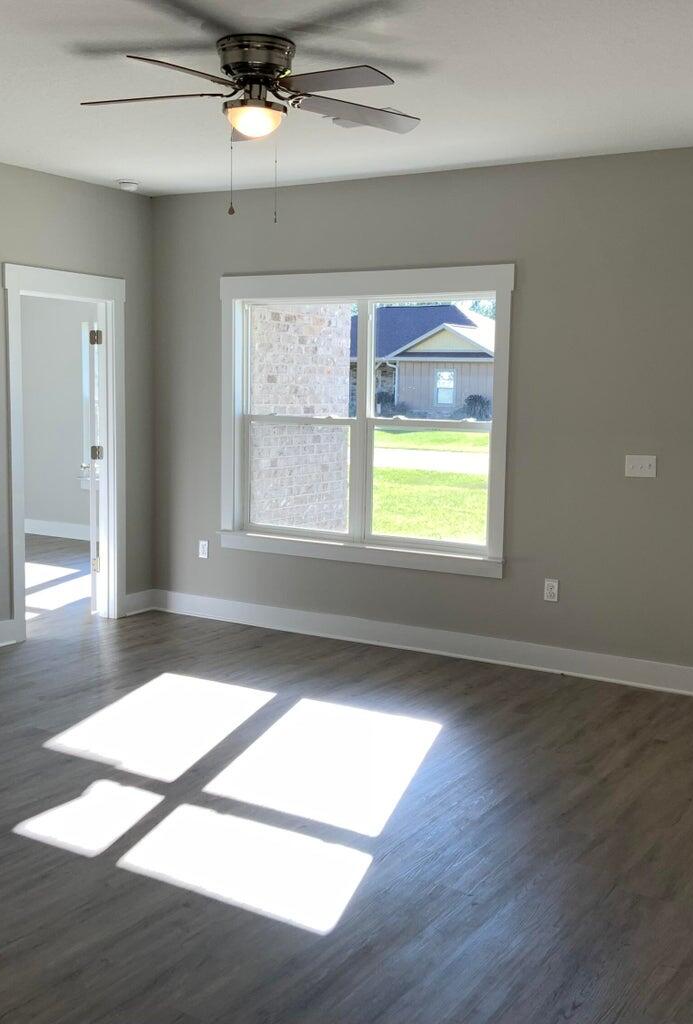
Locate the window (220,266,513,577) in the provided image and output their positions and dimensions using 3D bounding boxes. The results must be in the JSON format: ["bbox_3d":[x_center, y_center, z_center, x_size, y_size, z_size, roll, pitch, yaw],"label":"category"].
[{"bbox_3d":[0.036,-0.558,6.853,2.048,1.730,0.070,5,7,32],"label":"window"}]

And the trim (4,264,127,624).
[{"bbox_3d":[-1.711,-0.362,7.096,0.050,2.215,0.996,5,7,32],"label":"trim"}]

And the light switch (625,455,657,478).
[{"bbox_3d":[1.534,-0.235,5.940,0.161,0.113,0.020,5,7,32],"label":"light switch"}]

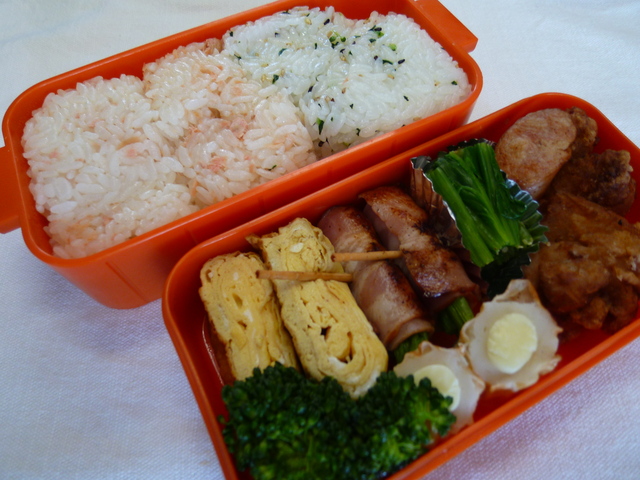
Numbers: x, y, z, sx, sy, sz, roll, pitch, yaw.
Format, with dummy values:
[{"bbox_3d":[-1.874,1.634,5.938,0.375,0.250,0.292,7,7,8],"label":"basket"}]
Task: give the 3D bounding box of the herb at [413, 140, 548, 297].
[{"bbox_3d":[0.064,-0.009,0.184,0.035,0.032,0.052,-19,63,-9],"label":"herb"}]

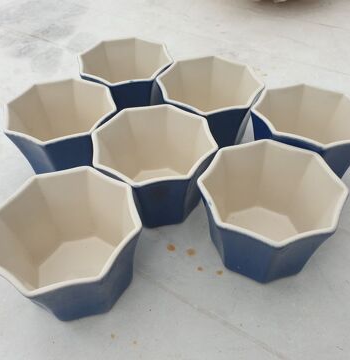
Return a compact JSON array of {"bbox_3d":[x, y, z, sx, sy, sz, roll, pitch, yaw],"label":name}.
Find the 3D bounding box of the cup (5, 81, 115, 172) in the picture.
[{"bbox_3d":[-0.108,-0.045,0.365,0.104,0.067,0.104,-15,47,-13],"label":"cup"}]

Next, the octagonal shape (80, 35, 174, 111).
[{"bbox_3d":[-0.056,-0.113,0.431,0.104,0.067,0.104,-12,46,-11],"label":"octagonal shape"}]

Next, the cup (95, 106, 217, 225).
[{"bbox_3d":[-0.018,-0.010,0.329,0.104,0.067,0.104,-7,46,-6],"label":"cup"}]

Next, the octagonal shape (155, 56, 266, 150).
[{"bbox_3d":[0.036,-0.076,0.394,0.104,0.067,0.104,-11,46,-10],"label":"octagonal shape"}]

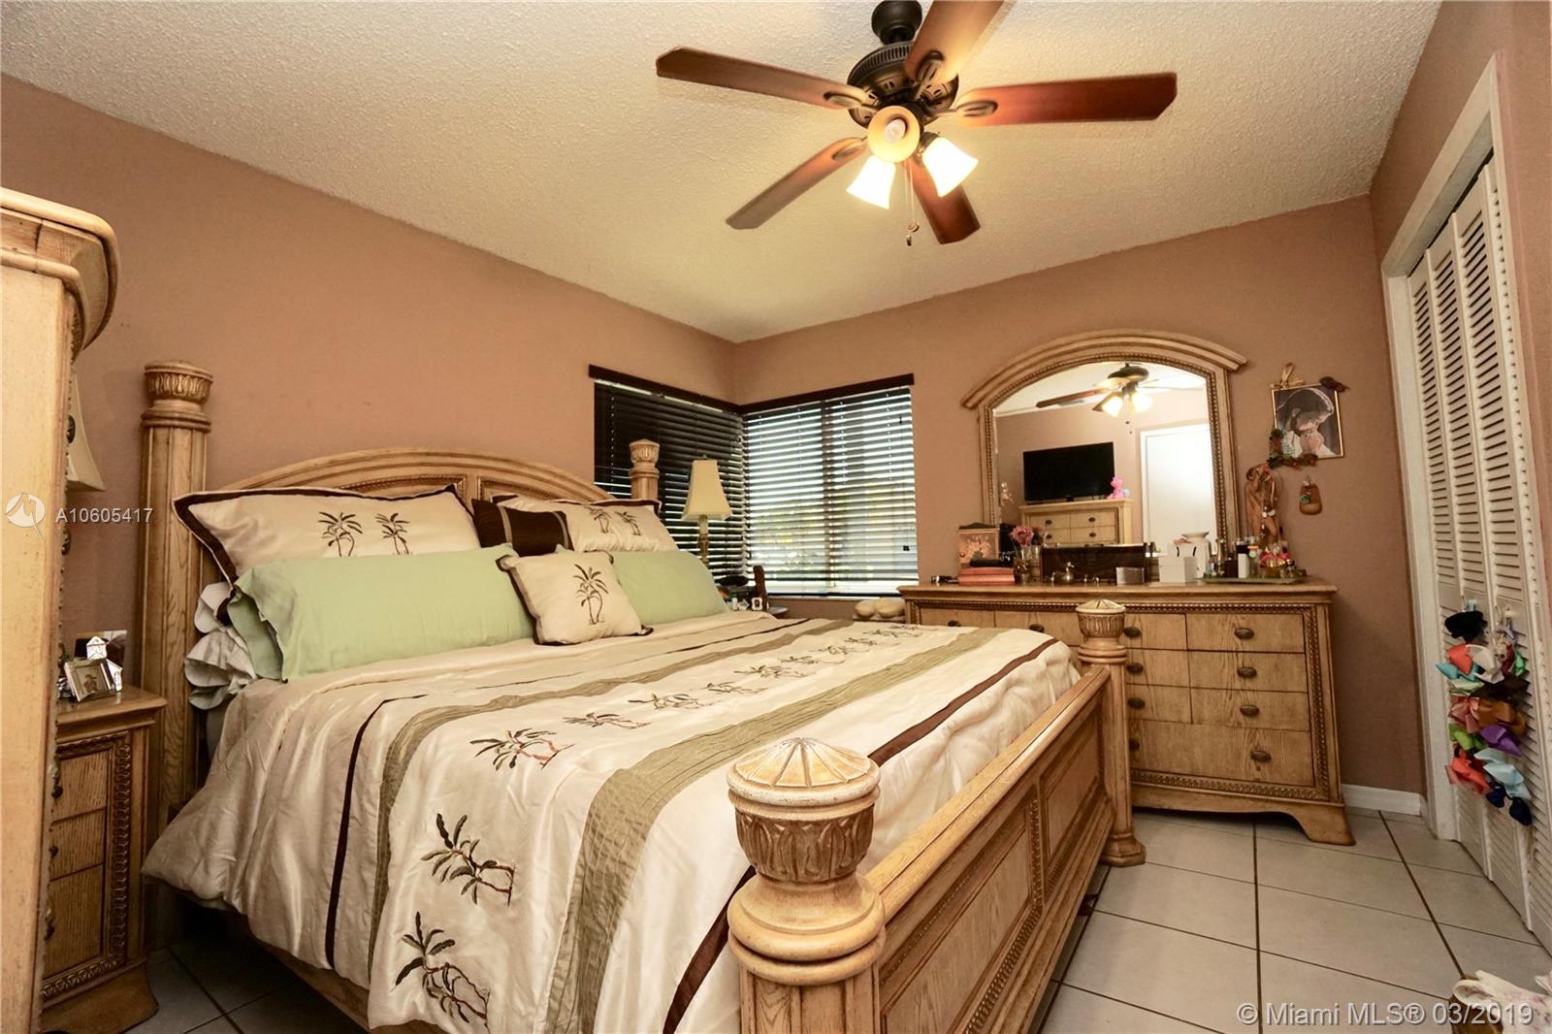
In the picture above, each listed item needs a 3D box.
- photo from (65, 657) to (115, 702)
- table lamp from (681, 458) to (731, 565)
[{"bbox_3d":[-1.820,0.431,1.720,0.060,0.105,0.085,-3,-3,10],"label":"photo"},{"bbox_3d":[-0.400,0.097,3.742,0.260,0.900,0.260,-1,-3,-17],"label":"table lamp"}]

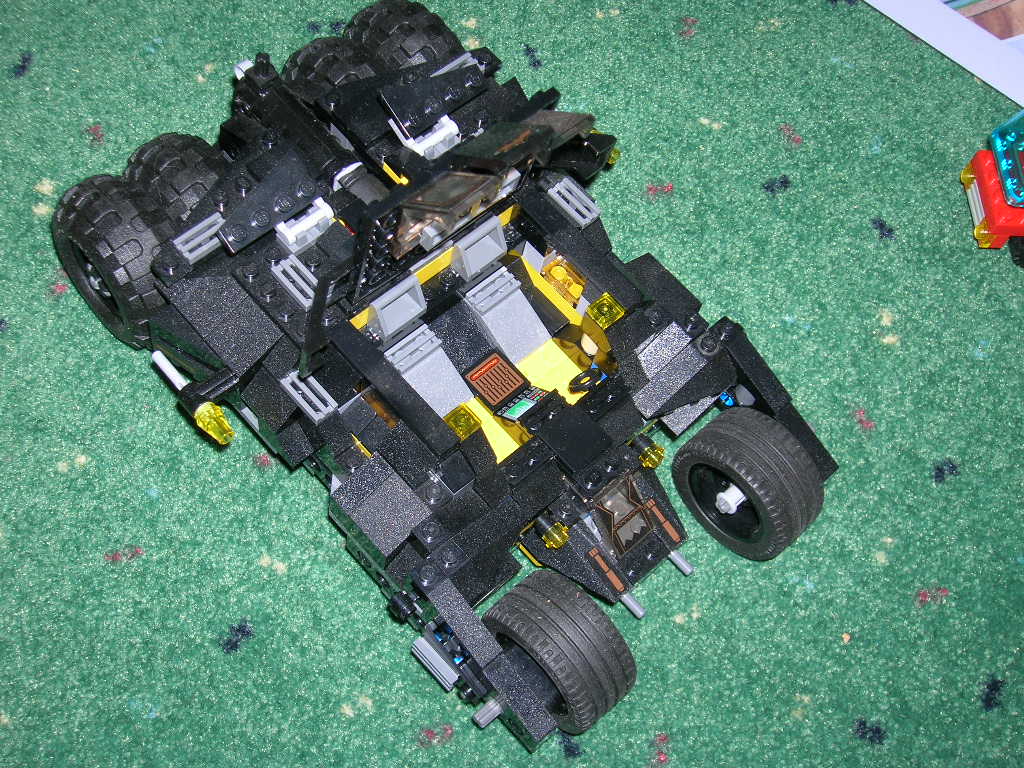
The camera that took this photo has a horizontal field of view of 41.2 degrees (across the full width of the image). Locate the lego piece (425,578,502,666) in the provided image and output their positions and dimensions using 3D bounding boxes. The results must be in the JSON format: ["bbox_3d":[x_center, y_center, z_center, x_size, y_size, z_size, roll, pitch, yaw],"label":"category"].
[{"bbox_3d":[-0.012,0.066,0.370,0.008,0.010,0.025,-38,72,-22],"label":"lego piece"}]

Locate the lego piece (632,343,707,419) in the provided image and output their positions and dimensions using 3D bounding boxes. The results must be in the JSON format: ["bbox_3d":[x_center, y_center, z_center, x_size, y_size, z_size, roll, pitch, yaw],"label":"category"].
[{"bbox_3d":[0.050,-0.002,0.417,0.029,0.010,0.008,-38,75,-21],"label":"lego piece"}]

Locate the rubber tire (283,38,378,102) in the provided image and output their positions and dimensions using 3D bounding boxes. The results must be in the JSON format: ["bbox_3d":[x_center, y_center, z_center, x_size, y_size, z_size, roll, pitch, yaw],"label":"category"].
[{"bbox_3d":[-0.054,-0.091,0.470,0.026,0.056,0.056,-38,74,-21],"label":"rubber tire"}]

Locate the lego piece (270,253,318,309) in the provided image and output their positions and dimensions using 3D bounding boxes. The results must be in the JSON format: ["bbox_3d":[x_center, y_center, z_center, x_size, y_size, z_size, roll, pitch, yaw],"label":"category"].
[{"bbox_3d":[-0.060,-0.029,0.389,0.008,0.003,0.016,-38,74,-21],"label":"lego piece"}]

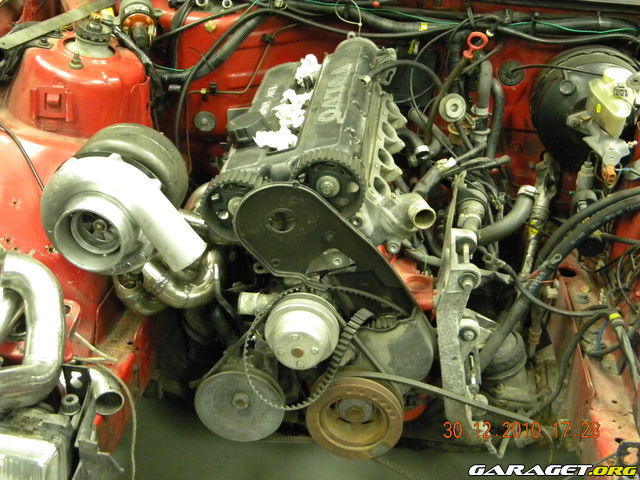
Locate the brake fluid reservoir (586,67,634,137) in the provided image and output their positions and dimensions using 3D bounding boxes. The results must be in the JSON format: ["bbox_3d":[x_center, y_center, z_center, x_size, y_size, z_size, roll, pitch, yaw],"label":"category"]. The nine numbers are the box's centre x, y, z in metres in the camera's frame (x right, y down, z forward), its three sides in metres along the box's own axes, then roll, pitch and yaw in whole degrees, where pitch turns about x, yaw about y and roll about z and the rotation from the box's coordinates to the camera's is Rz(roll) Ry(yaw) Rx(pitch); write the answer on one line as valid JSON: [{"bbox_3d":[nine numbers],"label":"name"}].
[{"bbox_3d":[0.506,-0.241,1.510,0.068,0.083,0.125,1,32,1],"label":"brake fluid reservoir"}]

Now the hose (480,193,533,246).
[{"bbox_3d":[0.313,-0.039,1.450,0.092,0.065,0.075,3,32,5],"label":"hose"}]

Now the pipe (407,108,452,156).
[{"bbox_3d":[0.207,-0.203,1.640,0.075,0.060,0.075,3,32,5],"label":"pipe"}]

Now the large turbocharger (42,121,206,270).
[{"bbox_3d":[-0.281,-0.052,1.320,0.235,0.185,0.235,3,32,5],"label":"large turbocharger"}]

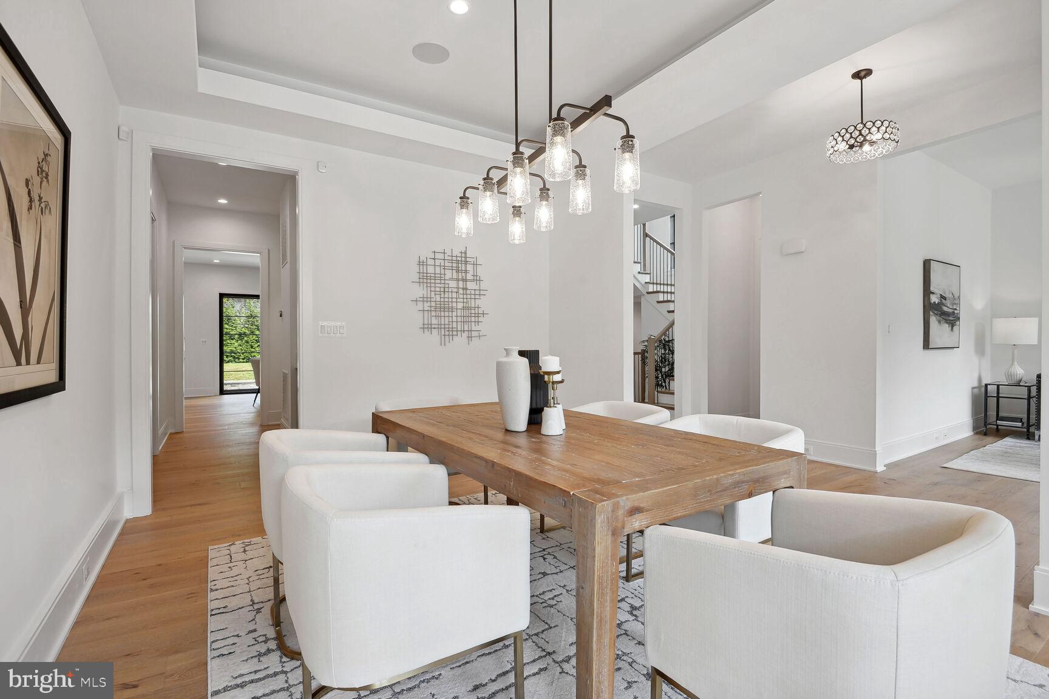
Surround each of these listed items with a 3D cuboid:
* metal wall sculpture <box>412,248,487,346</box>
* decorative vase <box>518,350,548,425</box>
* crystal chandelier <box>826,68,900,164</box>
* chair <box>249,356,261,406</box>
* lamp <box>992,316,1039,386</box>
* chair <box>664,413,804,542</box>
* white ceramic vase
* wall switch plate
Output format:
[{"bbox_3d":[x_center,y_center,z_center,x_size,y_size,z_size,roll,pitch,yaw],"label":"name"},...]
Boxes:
[{"bbox_3d":[-0.663,-0.492,4.290,0.765,0.925,0.045,0,0,-34],"label":"metal wall sculpture"},{"bbox_3d":[0.017,0.175,2.185,0.195,0.338,0.195,0,0,0],"label":"decorative vase"},{"bbox_3d":[2.511,-1.759,3.463,0.445,0.582,0.445,0,0,-34],"label":"crystal chandelier"},{"bbox_3d":[-5.075,0.636,9.145,0.575,0.892,0.525,0,0,-34],"label":"chair"},{"bbox_3d":[6.189,0.015,5.877,0.405,0.837,0.405,0,0,-34],"label":"lamp"},{"bbox_3d":[0.869,0.720,2.112,0.585,0.750,0.555,0,0,-34],"label":"chair"},{"bbox_3d":[-0.047,0.168,1.990,0.147,0.354,0.147,0,0,0],"label":"white ceramic vase"},{"bbox_3d":[-1.537,-0.159,3.730,0.199,0.113,0.010,0,0,-34],"label":"wall switch plate"}]

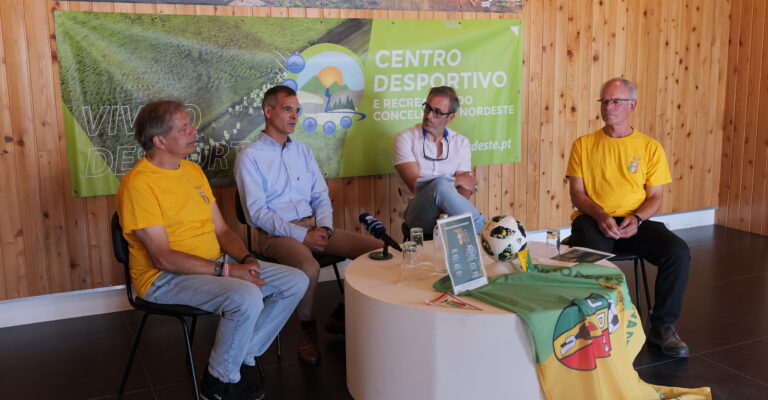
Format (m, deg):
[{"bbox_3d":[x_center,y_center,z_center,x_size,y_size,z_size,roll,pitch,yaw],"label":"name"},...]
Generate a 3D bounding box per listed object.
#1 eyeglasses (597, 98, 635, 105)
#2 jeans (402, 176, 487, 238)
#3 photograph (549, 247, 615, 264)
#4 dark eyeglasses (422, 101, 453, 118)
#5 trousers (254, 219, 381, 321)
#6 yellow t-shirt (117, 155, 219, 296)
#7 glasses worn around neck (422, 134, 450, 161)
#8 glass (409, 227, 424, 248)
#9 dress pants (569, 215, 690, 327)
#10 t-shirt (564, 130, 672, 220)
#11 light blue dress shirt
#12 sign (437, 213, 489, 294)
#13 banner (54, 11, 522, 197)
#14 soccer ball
[{"bbox_3d":[1.165,-0.491,3.740,0.140,0.042,0.145,7,13,39],"label":"eyeglasses"},{"bbox_3d":[0.341,0.202,4.204,0.470,0.660,0.600,-2,10,-5],"label":"jeans"},{"bbox_3d":[0.937,0.265,3.507,0.213,0.006,0.279,8,14,41],"label":"photograph"},{"bbox_3d":[0.303,-0.506,4.169,0.140,0.045,0.140,24,18,24],"label":"dark eyeglasses"},{"bbox_3d":[-0.320,0.321,3.726,0.600,0.500,0.620,-11,14,-44],"label":"trousers"},{"bbox_3d":[-0.901,0.099,3.150,0.330,0.560,0.470,5,11,29],"label":"yellow t-shirt"},{"bbox_3d":[0.289,-0.300,4.110,0.140,0.155,0.045,1,-6,4],"label":"glasses worn around neck"},{"bbox_3d":[0.162,0.191,3.670,0.067,0.090,0.067,-1,10,0],"label":"glass"},{"bbox_3d":[1.187,0.332,3.762,0.540,0.530,0.620,1,10,8],"label":"dress pants"},{"bbox_3d":[1.205,-0.125,3.820,0.520,0.500,0.300,4,11,26],"label":"t-shirt"},{"bbox_3d":[-0.497,-0.062,3.730,0.420,0.540,0.480,8,13,41],"label":"light blue dress shirt"},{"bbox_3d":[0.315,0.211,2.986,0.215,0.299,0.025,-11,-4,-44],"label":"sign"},{"bbox_3d":[-0.386,-0.643,4.682,3.000,1.000,0.030,-5,11,-24],"label":"banner"},{"bbox_3d":[0.554,0.178,3.430,0.214,0.214,0.214,-1,10,0],"label":"soccer ball"}]

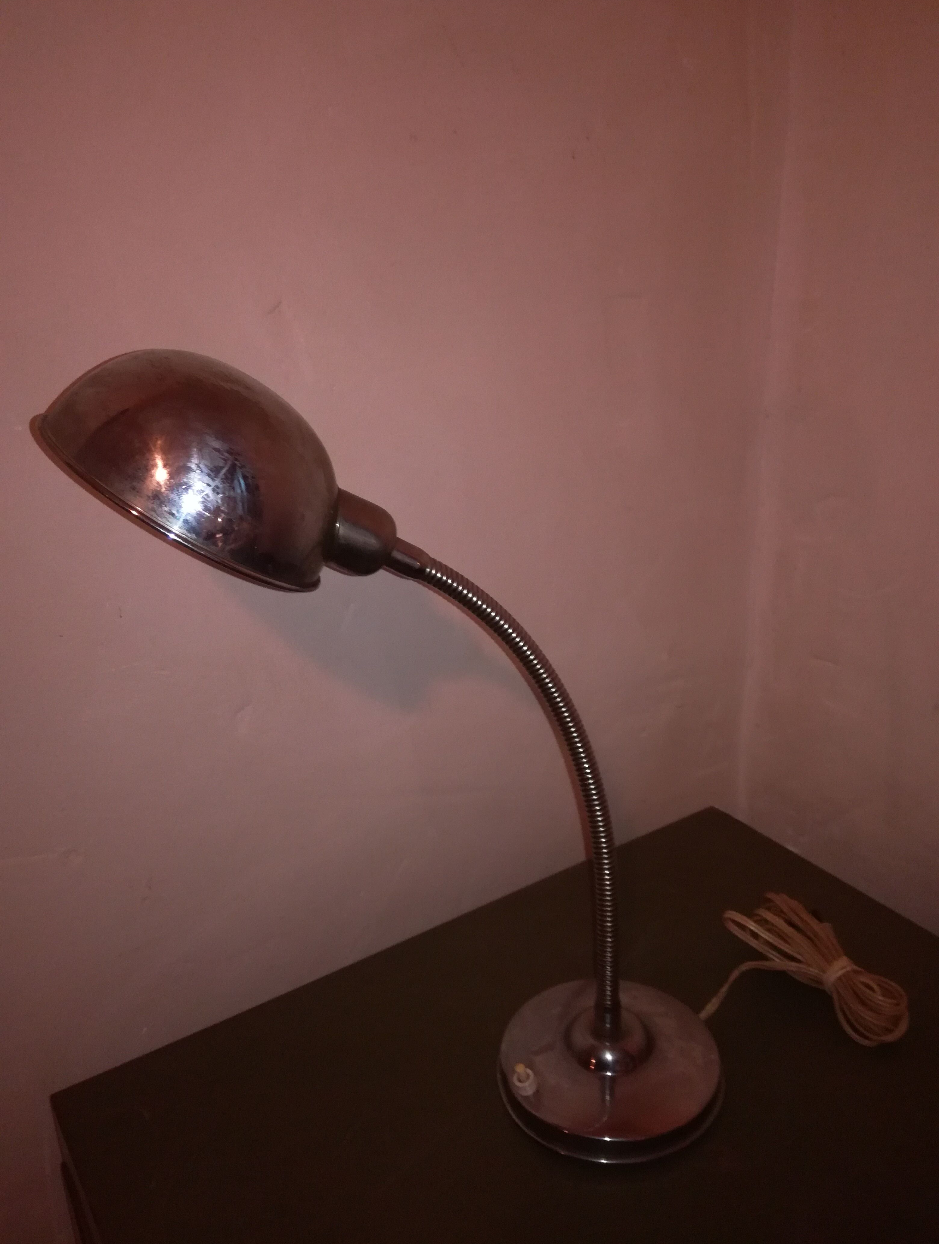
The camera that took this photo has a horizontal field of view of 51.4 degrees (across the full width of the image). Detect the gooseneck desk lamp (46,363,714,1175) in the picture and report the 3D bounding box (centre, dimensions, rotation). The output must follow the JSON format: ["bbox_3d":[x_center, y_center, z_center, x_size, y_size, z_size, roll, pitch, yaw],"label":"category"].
[{"bbox_3d":[-0.019,0.089,0.571,0.364,0.481,0.158,-5,20,-8],"label":"gooseneck desk lamp"}]

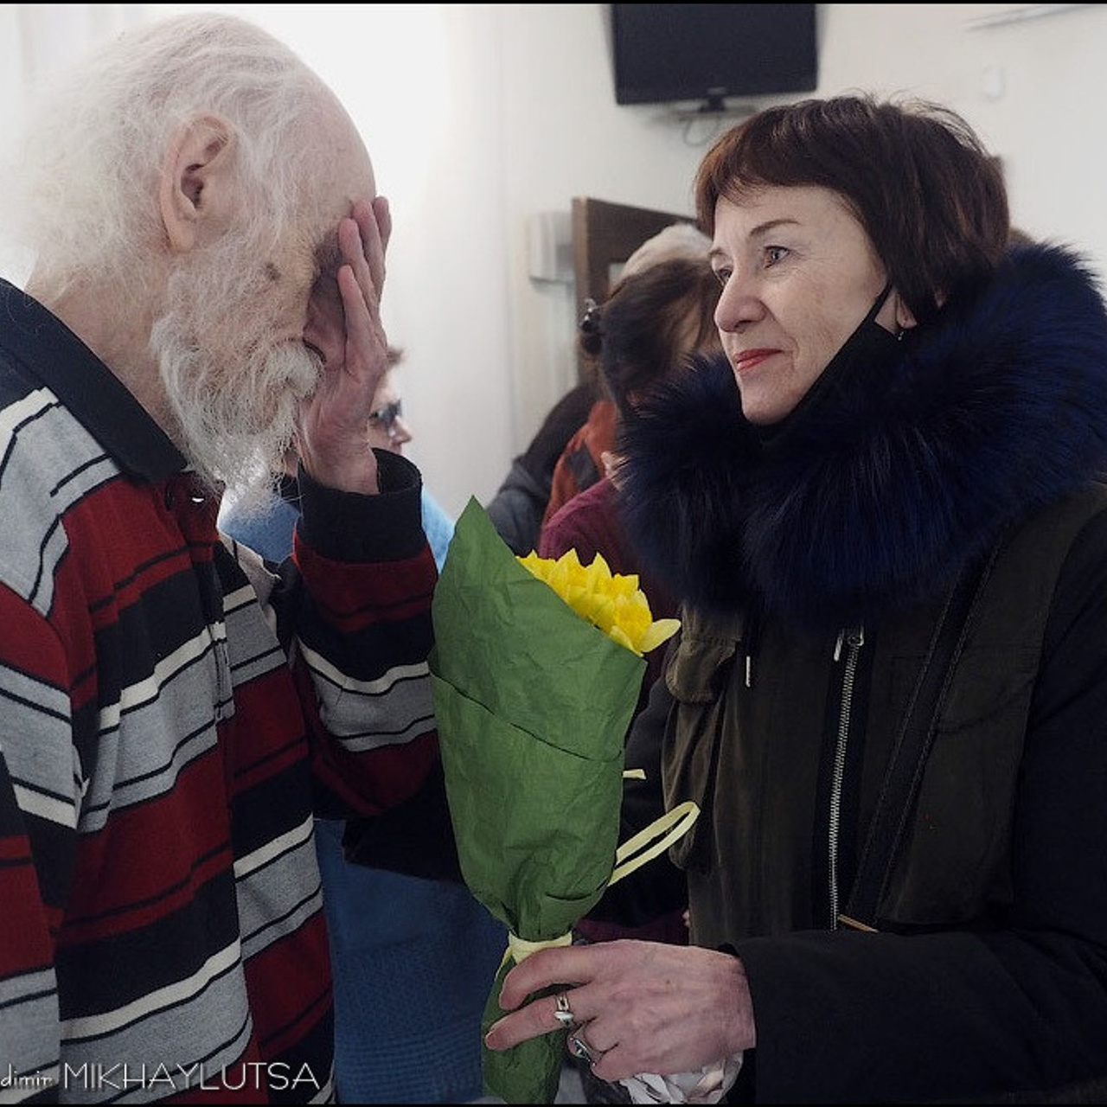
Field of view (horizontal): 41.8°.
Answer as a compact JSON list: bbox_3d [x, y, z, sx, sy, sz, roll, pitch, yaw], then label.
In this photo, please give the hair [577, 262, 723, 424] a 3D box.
[{"bbox_3d":[0.146,-0.252,1.720,0.230,0.205,0.180,3,2,-12],"label":"hair"}]

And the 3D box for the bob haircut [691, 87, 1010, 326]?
[{"bbox_3d":[0.222,-0.246,1.075,0.235,0.195,0.200,-4,1,-33],"label":"bob haircut"}]

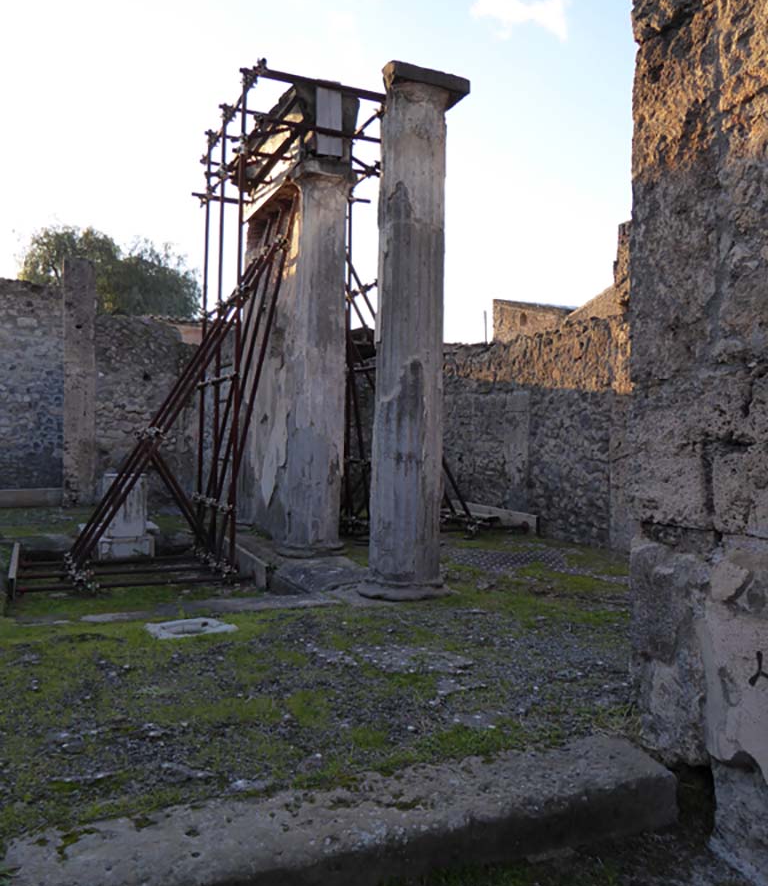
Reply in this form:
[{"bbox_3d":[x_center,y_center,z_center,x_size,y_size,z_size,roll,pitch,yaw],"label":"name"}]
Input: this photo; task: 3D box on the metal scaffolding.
[{"bbox_3d":[-1.186,-1.309,9.025,5.580,5.480,2.200,1,-1,-27],"label":"metal scaffolding"}]

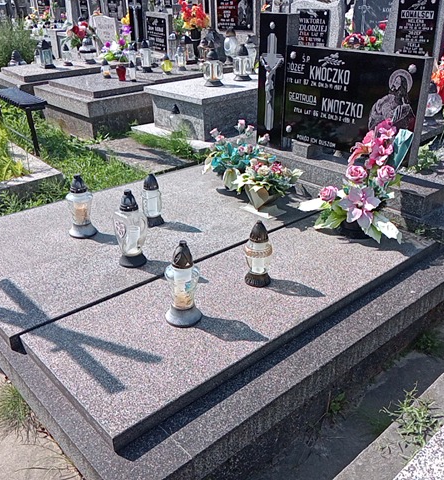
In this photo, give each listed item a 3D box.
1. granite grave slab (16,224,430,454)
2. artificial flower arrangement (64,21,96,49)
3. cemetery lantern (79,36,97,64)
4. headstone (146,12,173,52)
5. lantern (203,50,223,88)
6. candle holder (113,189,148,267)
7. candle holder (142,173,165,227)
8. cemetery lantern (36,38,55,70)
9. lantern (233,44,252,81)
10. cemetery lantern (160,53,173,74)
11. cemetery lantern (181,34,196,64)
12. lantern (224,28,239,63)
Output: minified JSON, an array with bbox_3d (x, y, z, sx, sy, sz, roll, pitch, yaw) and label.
[{"bbox_3d":[0.161,0.190,2.107,1.733,0.046,0.616,-22,33,-36],"label":"granite grave slab"},{"bbox_3d":[-1.820,-2.559,6.524,0.290,0.360,0.340,-22,33,-36],"label":"artificial flower arrangement"},{"bbox_3d":[-1.576,-2.233,6.088,0.150,0.277,0.150,-22,33,-36],"label":"cemetery lantern"},{"bbox_3d":[-0.755,-2.560,6.413,0.100,0.466,0.580,-17,31,-30],"label":"headstone"},{"bbox_3d":[-0.096,-1.791,5.364,0.195,0.354,0.195,0,27,0],"label":"lantern"},{"bbox_3d":[-0.394,-0.055,2.192,0.120,0.333,0.120,-22,33,-36],"label":"candle holder"},{"bbox_3d":[-0.354,-0.214,2.692,0.106,0.271,0.106,0,27,0],"label":"candle holder"},{"bbox_3d":[-1.991,-2.103,5.837,0.150,0.282,0.150,-22,33,-36],"label":"cemetery lantern"},{"bbox_3d":[0.215,-1.830,5.290,0.150,0.317,0.150,-22,33,-36],"label":"lantern"},{"bbox_3d":[-0.612,-1.955,5.732,0.133,0.208,0.133,0,27,0],"label":"cemetery lantern"},{"bbox_3d":[-0.369,-2.197,5.960,0.135,0.294,0.135,-22,33,-36],"label":"cemetery lantern"},{"bbox_3d":[0.091,-2.245,5.975,0.155,0.353,0.155,-22,33,-36],"label":"lantern"}]

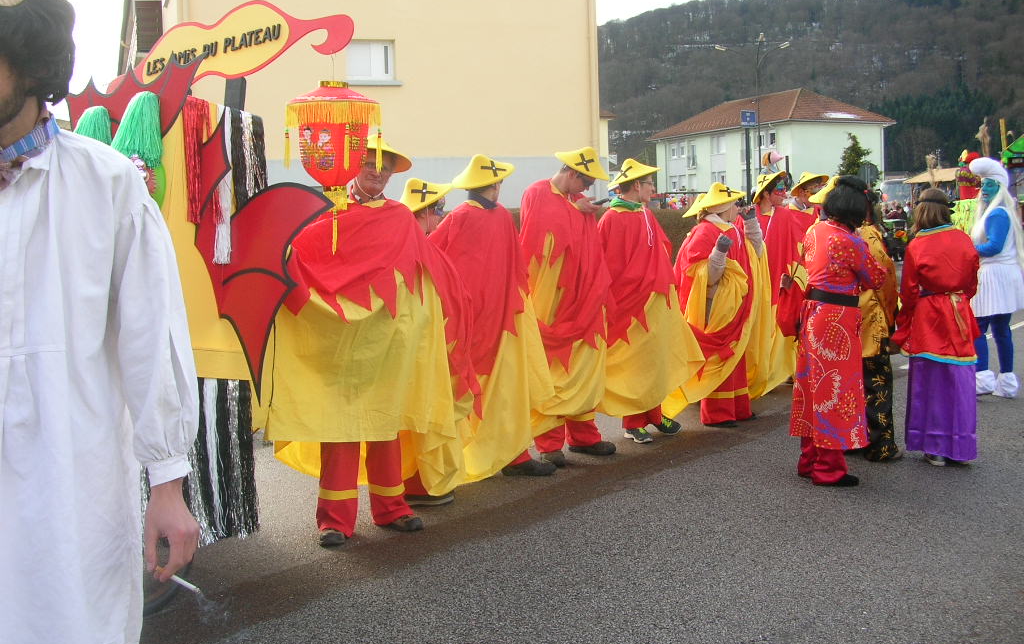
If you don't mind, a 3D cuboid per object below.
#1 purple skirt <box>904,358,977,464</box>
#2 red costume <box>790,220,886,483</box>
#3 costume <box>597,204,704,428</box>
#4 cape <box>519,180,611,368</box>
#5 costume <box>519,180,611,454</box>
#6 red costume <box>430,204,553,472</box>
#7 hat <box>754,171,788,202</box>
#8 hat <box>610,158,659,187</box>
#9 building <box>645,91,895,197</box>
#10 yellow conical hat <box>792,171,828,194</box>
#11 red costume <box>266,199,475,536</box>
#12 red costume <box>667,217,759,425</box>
[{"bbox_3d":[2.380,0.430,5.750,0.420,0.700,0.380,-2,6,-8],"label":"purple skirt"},{"bbox_3d":[1.719,0.126,5.452,0.520,1.380,0.380,2,7,30],"label":"red costume"},{"bbox_3d":[0.908,-0.023,6.790,0.660,1.450,0.600,-1,6,9],"label":"costume"},{"bbox_3d":[0.309,-0.286,6.100,0.520,1.080,0.580,2,7,30],"label":"cape"},{"bbox_3d":[0.312,-0.039,6.160,0.520,1.610,0.580,2,7,30],"label":"costume"},{"bbox_3d":[-0.120,0.096,5.759,0.550,1.470,0.620,-6,7,-36],"label":"red costume"},{"bbox_3d":[2.036,-1.139,8.362,0.360,0.140,0.360,-39,-10,-8],"label":"hat"},{"bbox_3d":[0.759,-0.954,6.520,0.350,0.140,0.350,-20,6,-9],"label":"hat"},{"bbox_3d":[19.399,-12.819,80.462,9.450,9.337,18.400,-4,6,-24],"label":"building"},{"bbox_3d":[2.559,-1.238,8.972,0.360,0.140,0.360,-17,-19,-6],"label":"yellow conical hat"},{"bbox_3d":[-0.670,0.193,4.770,0.880,1.500,0.600,-3,6,-14],"label":"red costume"},{"bbox_3d":[1.323,-0.023,6.800,0.570,1.360,0.620,2,8,31],"label":"red costume"}]

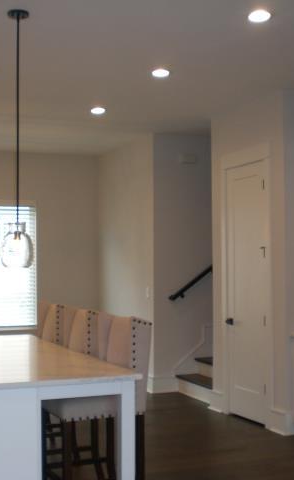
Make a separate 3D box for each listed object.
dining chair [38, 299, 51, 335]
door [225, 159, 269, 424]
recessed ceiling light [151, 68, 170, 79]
[{"bbox_3d":[-0.975,1.129,5.898,0.580,1.170,0.550,1,-3,-23],"label":"dining chair"},{"bbox_3d":[0.983,0.504,6.821,0.050,2.476,0.684,1,-2,-24],"label":"door"},{"bbox_3d":[0.112,-1.340,5.679,0.155,0.025,0.155,1,-3,-23],"label":"recessed ceiling light"}]

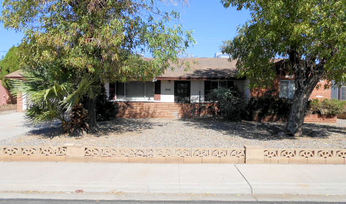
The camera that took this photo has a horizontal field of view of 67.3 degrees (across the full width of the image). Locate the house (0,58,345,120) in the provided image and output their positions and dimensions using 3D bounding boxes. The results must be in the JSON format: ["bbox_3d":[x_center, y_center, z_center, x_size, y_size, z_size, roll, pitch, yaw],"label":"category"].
[{"bbox_3d":[-0.900,-1.200,18.000,19.000,3.800,9.800,0,3,0],"label":"house"}]

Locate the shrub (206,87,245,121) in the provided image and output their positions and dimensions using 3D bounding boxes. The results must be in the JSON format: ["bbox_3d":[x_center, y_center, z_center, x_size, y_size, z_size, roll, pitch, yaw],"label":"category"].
[{"bbox_3d":[2.680,0.110,13.100,1.850,1.680,1.700,0,3,0],"label":"shrub"}]

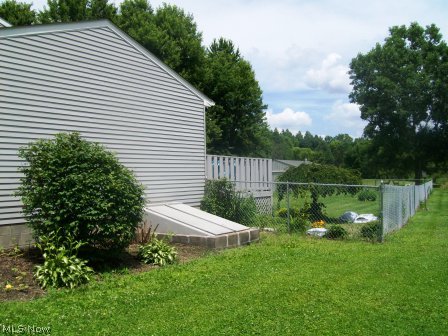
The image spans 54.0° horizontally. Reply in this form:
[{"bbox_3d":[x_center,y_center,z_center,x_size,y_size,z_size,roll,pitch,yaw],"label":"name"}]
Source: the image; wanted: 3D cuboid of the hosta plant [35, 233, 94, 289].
[{"bbox_3d":[-2.200,1.210,6.030,0.760,0.620,0.760,0,0,-14],"label":"hosta plant"}]

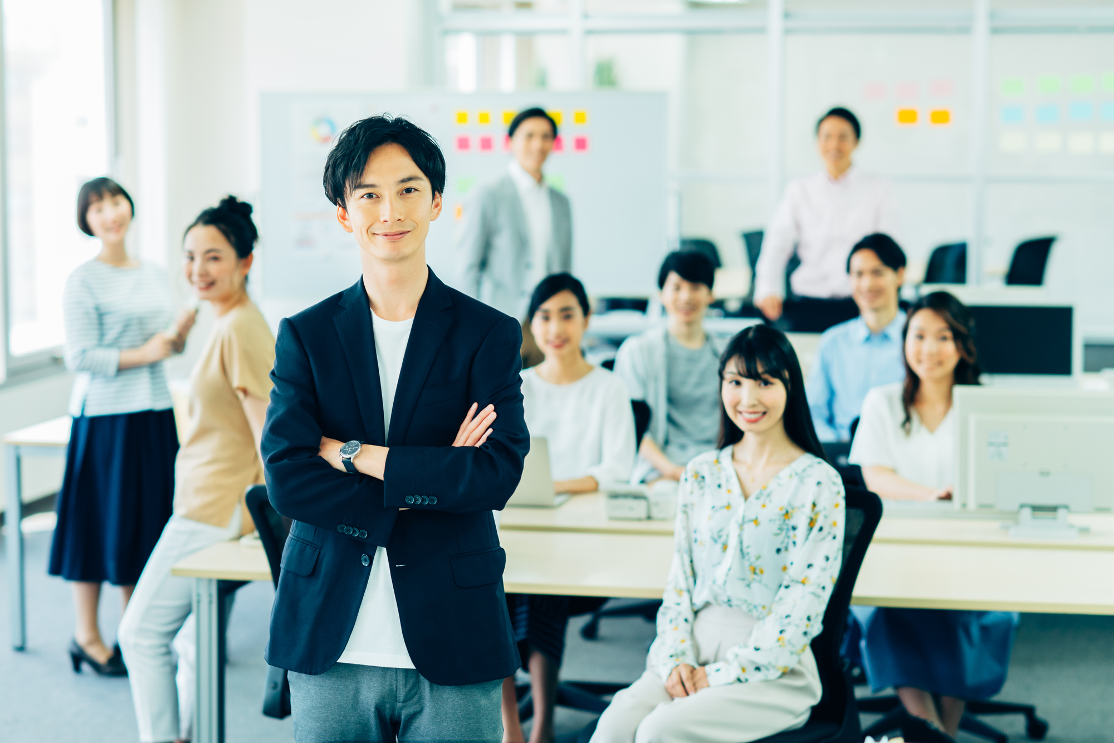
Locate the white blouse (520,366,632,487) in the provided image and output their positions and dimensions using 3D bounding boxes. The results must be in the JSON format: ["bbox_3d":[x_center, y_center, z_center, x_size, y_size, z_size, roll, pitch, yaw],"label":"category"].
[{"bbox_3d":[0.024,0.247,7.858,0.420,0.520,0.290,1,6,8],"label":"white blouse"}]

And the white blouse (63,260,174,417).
[{"bbox_3d":[-1.401,-0.105,8.430,0.390,0.510,0.270,-5,8,-40],"label":"white blouse"}]

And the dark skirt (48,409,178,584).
[{"bbox_3d":[-1.419,0.393,8.450,0.420,0.580,0.360,-5,8,-40],"label":"dark skirt"}]

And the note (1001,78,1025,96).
[{"bbox_3d":[2.155,-1.346,12.432,0.100,0.075,0.008,1,6,12],"label":"note"}]

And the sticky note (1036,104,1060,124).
[{"bbox_3d":[2.315,-1.216,12.411,0.100,0.075,0.008,1,6,12],"label":"sticky note"}]

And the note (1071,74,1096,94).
[{"bbox_3d":[2.515,-1.376,12.600,0.102,0.076,0.004,1,6,11],"label":"note"}]

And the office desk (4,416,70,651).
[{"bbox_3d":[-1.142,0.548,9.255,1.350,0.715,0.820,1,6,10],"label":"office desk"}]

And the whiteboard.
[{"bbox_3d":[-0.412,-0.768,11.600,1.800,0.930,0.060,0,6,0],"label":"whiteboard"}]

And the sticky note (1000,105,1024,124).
[{"bbox_3d":[2.155,-1.218,12.446,0.100,0.075,0.008,1,6,12],"label":"sticky note"}]

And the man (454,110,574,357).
[{"bbox_3d":[-0.135,-0.129,10.297,0.480,1.780,0.310,-3,7,-22],"label":"man"}]

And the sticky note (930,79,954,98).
[{"bbox_3d":[1.826,-1.347,12.503,0.100,0.075,0.008,1,6,12],"label":"sticky note"}]

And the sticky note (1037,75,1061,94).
[{"bbox_3d":[2.364,-1.377,12.630,0.102,0.076,0.004,1,6,11],"label":"sticky note"}]

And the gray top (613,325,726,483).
[{"bbox_3d":[0.427,0.112,8.750,0.480,0.550,0.300,0,6,2],"label":"gray top"}]

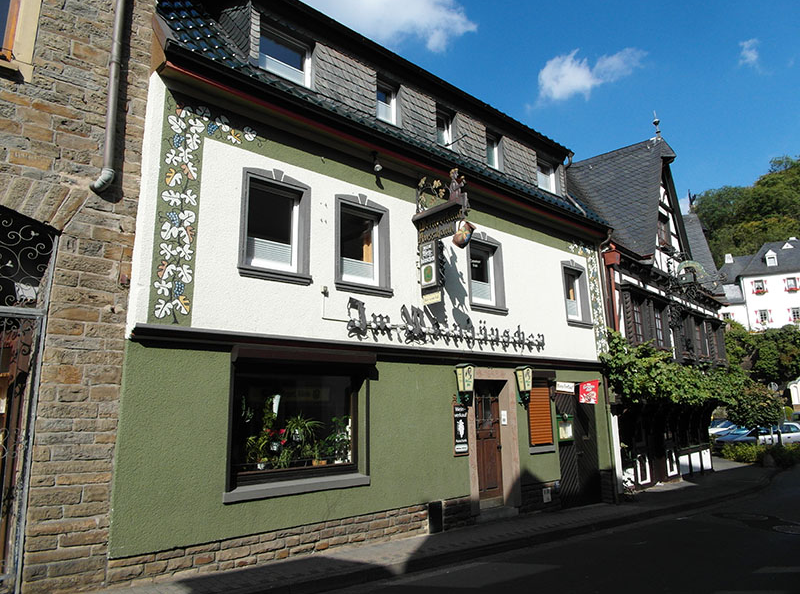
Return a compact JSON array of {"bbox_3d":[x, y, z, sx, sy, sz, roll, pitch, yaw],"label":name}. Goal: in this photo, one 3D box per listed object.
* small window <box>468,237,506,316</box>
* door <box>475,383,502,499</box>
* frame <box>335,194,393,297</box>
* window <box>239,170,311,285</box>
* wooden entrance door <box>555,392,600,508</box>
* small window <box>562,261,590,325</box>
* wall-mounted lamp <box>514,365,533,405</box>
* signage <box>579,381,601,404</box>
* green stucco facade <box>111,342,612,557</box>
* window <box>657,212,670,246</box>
[{"bbox_3d":[1.599,-0.432,9.829,1.035,1.448,0.170,9,-15,-39],"label":"small window"},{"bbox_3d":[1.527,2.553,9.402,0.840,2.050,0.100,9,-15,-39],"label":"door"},{"bbox_3d":[-0.547,-0.760,8.042,1.041,1.460,0.170,9,-15,-39],"label":"frame"},{"bbox_3d":[-1.647,-0.926,7.126,1.035,1.473,0.170,9,-15,-39],"label":"window"},{"bbox_3d":[3.608,3.009,10.877,1.450,2.250,0.100,9,-15,-39],"label":"wooden entrance door"},{"bbox_3d":[3.880,-0.058,11.724,1.035,1.460,0.170,9,-15,-39],"label":"small window"},{"bbox_3d":[2.230,1.602,9.694,0.240,0.710,0.280,9,-15,-39],"label":"wall-mounted lamp"},{"bbox_3d":[3.890,1.957,10.893,0.040,0.460,0.440,9,-15,-39],"label":"signage"},{"bbox_3d":[0.756,2.138,8.609,9.672,2.170,0.220,9,-15,-39],"label":"green stucco facade"},{"bbox_3d":[7.728,-1.978,15.576,0.740,0.940,0.140,10,-16,-42],"label":"window"}]

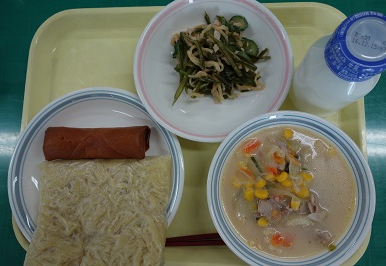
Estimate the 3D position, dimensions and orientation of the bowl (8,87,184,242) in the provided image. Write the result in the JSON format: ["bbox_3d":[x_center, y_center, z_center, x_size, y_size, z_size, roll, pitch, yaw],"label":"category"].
[{"bbox_3d":[-0.096,0.044,0.327,0.177,0.038,0.177,0,79,2],"label":"bowl"}]

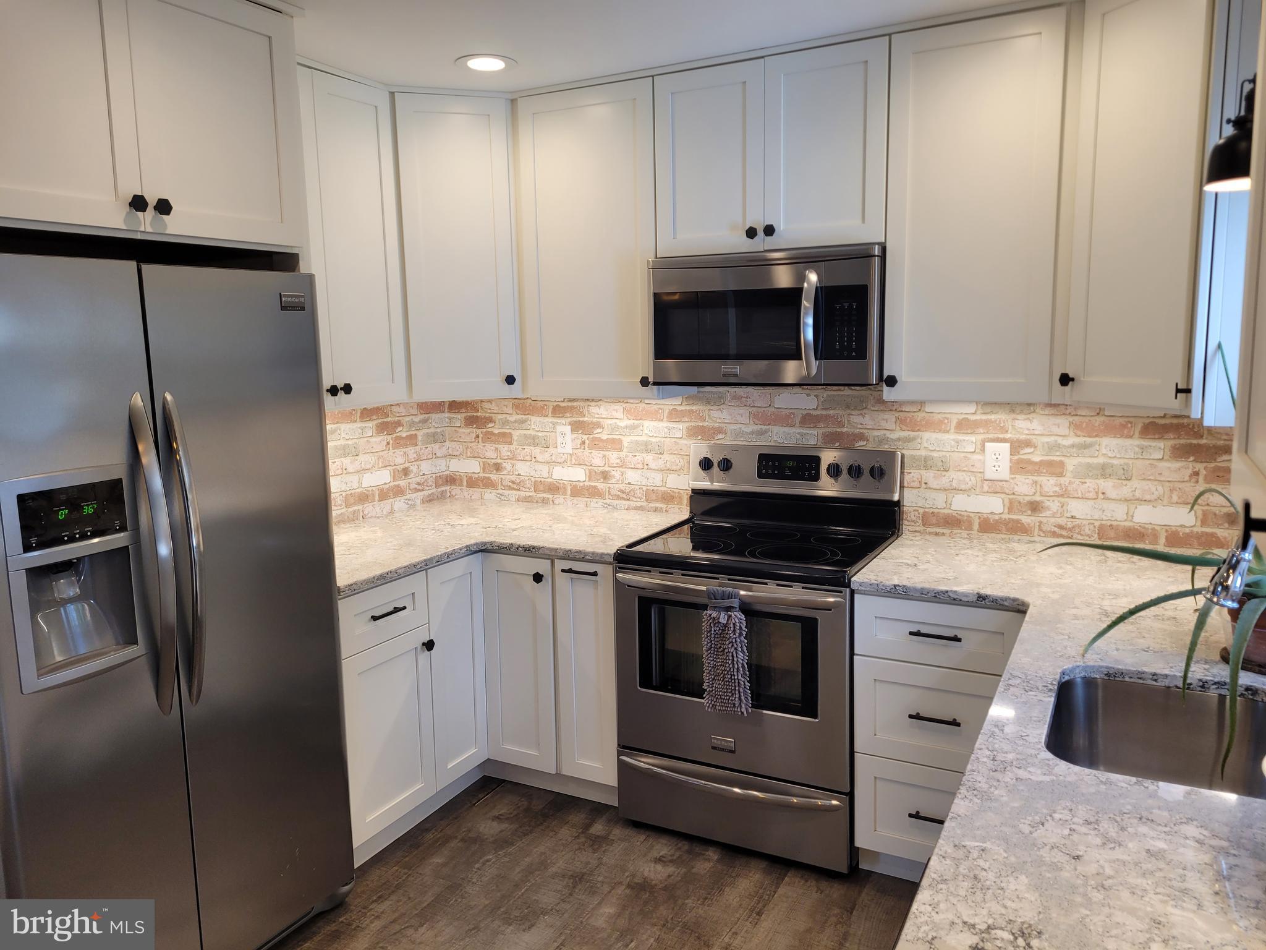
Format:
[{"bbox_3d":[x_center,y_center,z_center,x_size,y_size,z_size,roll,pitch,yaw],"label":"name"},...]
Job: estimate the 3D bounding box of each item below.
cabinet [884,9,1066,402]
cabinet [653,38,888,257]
[{"bbox_3d":[1.033,-0.749,2.831,0.470,1.041,0.336,3,9,28],"label":"cabinet"},{"bbox_3d":[0.486,-1.011,3.086,0.761,0.578,0.336,3,9,28],"label":"cabinet"}]

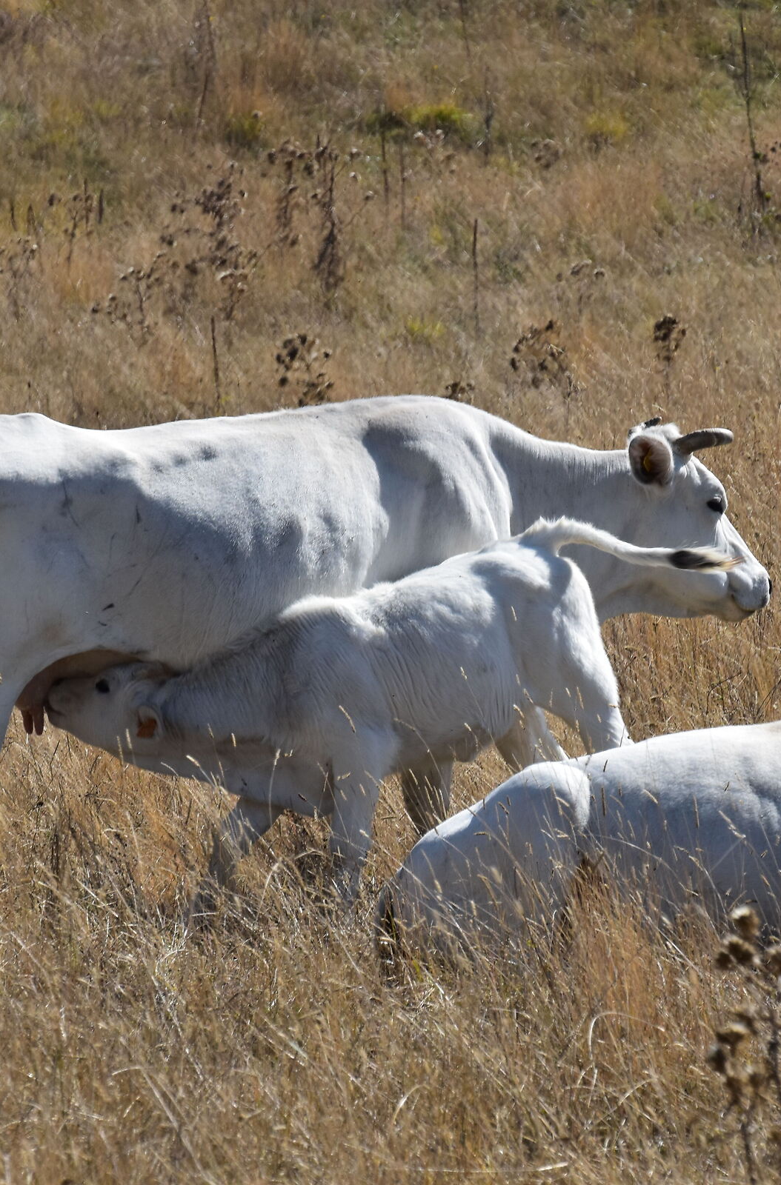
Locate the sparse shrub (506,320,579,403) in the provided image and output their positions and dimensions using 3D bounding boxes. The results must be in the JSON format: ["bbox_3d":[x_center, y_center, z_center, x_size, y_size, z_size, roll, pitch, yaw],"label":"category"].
[{"bbox_3d":[0.659,-0.997,73.854,0.301,0.367,0.286,0,2,0],"label":"sparse shrub"}]

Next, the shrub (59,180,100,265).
[{"bbox_3d":[-1.698,-2.014,93.000,0.220,0.478,0.209,0,2,0],"label":"shrub"}]

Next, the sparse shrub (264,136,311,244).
[{"bbox_3d":[-0.553,-2.123,91.004,0.237,0.594,0.226,0,2,0],"label":"sparse shrub"}]

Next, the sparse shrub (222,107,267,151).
[{"bbox_3d":[-0.959,-3.046,112.000,0.283,0.283,0.269,0,2,0],"label":"sparse shrub"}]

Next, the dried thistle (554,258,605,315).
[{"bbox_3d":[0.920,-1.469,83.000,0.250,0.311,0.238,0,2,0],"label":"dried thistle"}]

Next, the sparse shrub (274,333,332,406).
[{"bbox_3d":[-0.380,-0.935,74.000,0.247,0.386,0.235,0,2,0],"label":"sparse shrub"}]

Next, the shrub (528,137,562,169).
[{"bbox_3d":[0.973,-2.749,107.000,0.209,0.227,0.199,0,2,0],"label":"shrub"}]

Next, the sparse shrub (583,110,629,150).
[{"bbox_3d":[1.415,-3.042,112.000,0.301,0.274,0.286,0,2,0],"label":"sparse shrub"}]

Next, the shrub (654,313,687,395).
[{"bbox_3d":[1.222,-1.034,74.359,0.145,0.382,0.138,0,2,0],"label":"shrub"}]

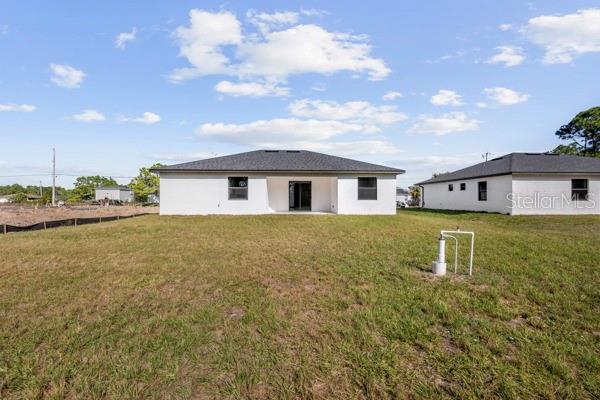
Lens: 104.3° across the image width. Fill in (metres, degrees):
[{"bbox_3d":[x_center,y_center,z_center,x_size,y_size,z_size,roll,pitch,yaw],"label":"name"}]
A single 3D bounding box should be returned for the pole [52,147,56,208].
[{"bbox_3d":[-47.000,-4.350,44.700,0.310,11.100,0.310,0,0,0],"label":"pole"}]

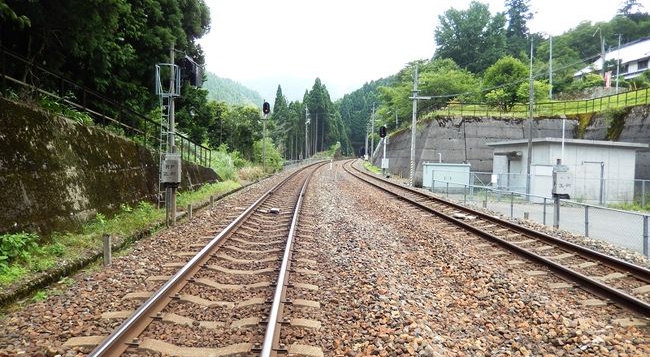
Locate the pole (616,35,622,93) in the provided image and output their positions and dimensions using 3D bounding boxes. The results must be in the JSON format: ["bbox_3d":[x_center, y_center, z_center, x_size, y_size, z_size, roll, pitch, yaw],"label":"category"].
[{"bbox_3d":[30.593,-11.930,48.834,0.200,6.220,0.200,0,3,0],"label":"pole"}]

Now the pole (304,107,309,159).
[{"bbox_3d":[-2.823,-6.889,72.782,0.270,8.190,0.270,0,3,0],"label":"pole"}]

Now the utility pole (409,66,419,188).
[{"bbox_3d":[5.569,-3.329,29.298,0.280,7.610,0.280,0,3,0],"label":"utility pole"}]

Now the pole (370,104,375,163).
[{"bbox_3d":[5.989,-5.626,58.801,0.280,7.490,0.280,0,3,0],"label":"pole"}]

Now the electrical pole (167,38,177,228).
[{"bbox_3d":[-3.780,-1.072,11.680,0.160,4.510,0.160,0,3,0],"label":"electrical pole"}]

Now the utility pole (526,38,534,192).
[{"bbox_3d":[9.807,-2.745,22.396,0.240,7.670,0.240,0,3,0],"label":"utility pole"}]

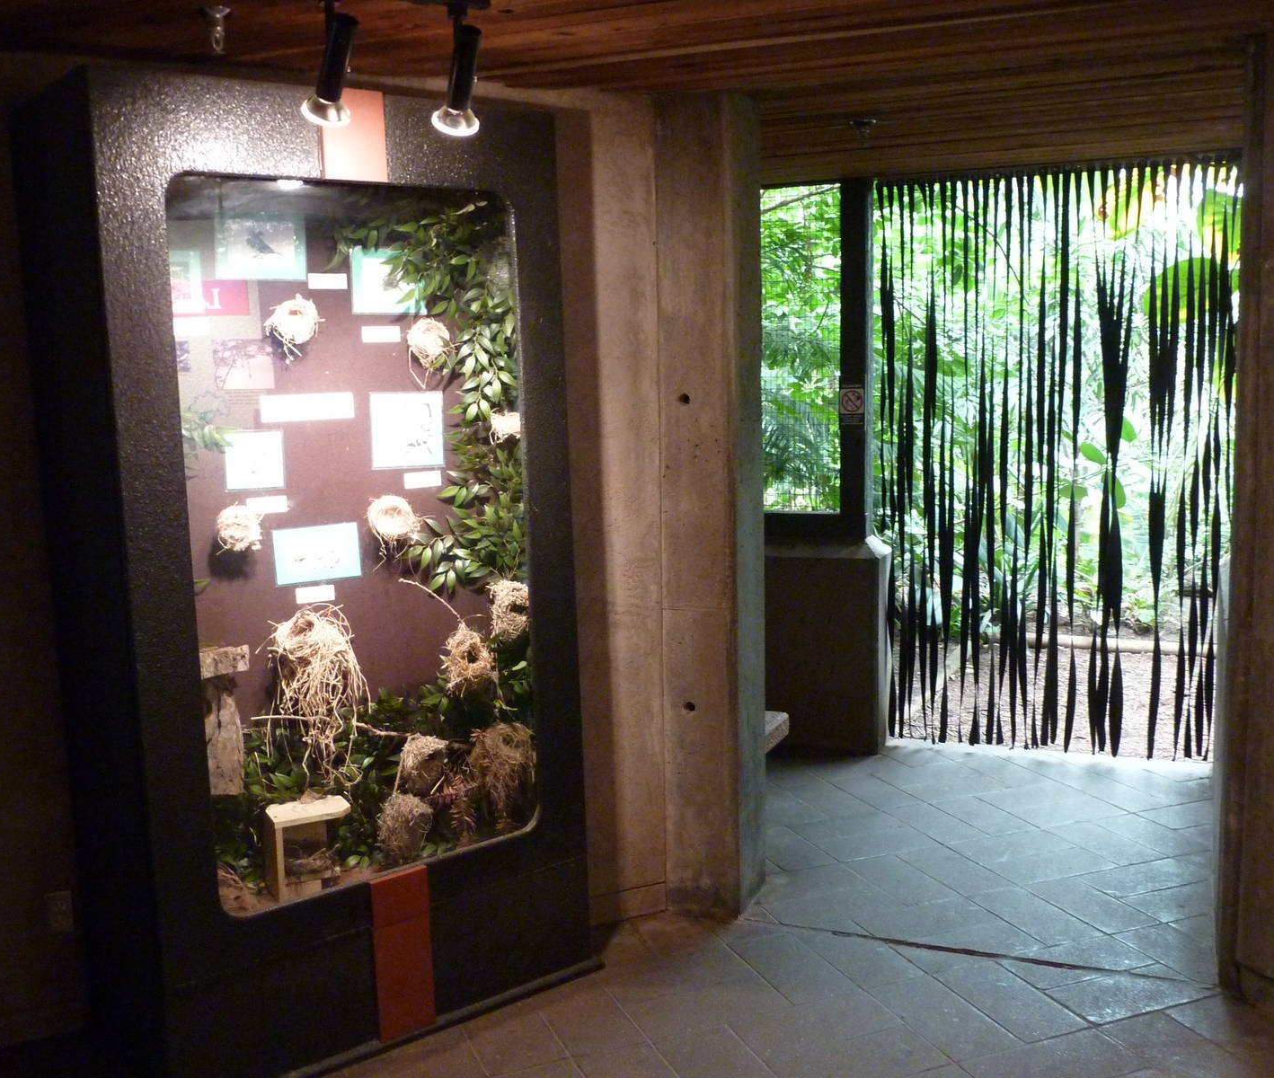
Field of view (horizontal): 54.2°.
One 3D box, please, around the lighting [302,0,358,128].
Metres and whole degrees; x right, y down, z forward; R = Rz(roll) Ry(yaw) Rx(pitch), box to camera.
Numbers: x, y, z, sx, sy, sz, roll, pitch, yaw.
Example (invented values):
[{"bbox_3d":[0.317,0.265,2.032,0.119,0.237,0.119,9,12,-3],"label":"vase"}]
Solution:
[{"bbox_3d":[-0.595,-0.919,2.420,0.095,0.215,0.100,-6,33,-36],"label":"lighting"}]

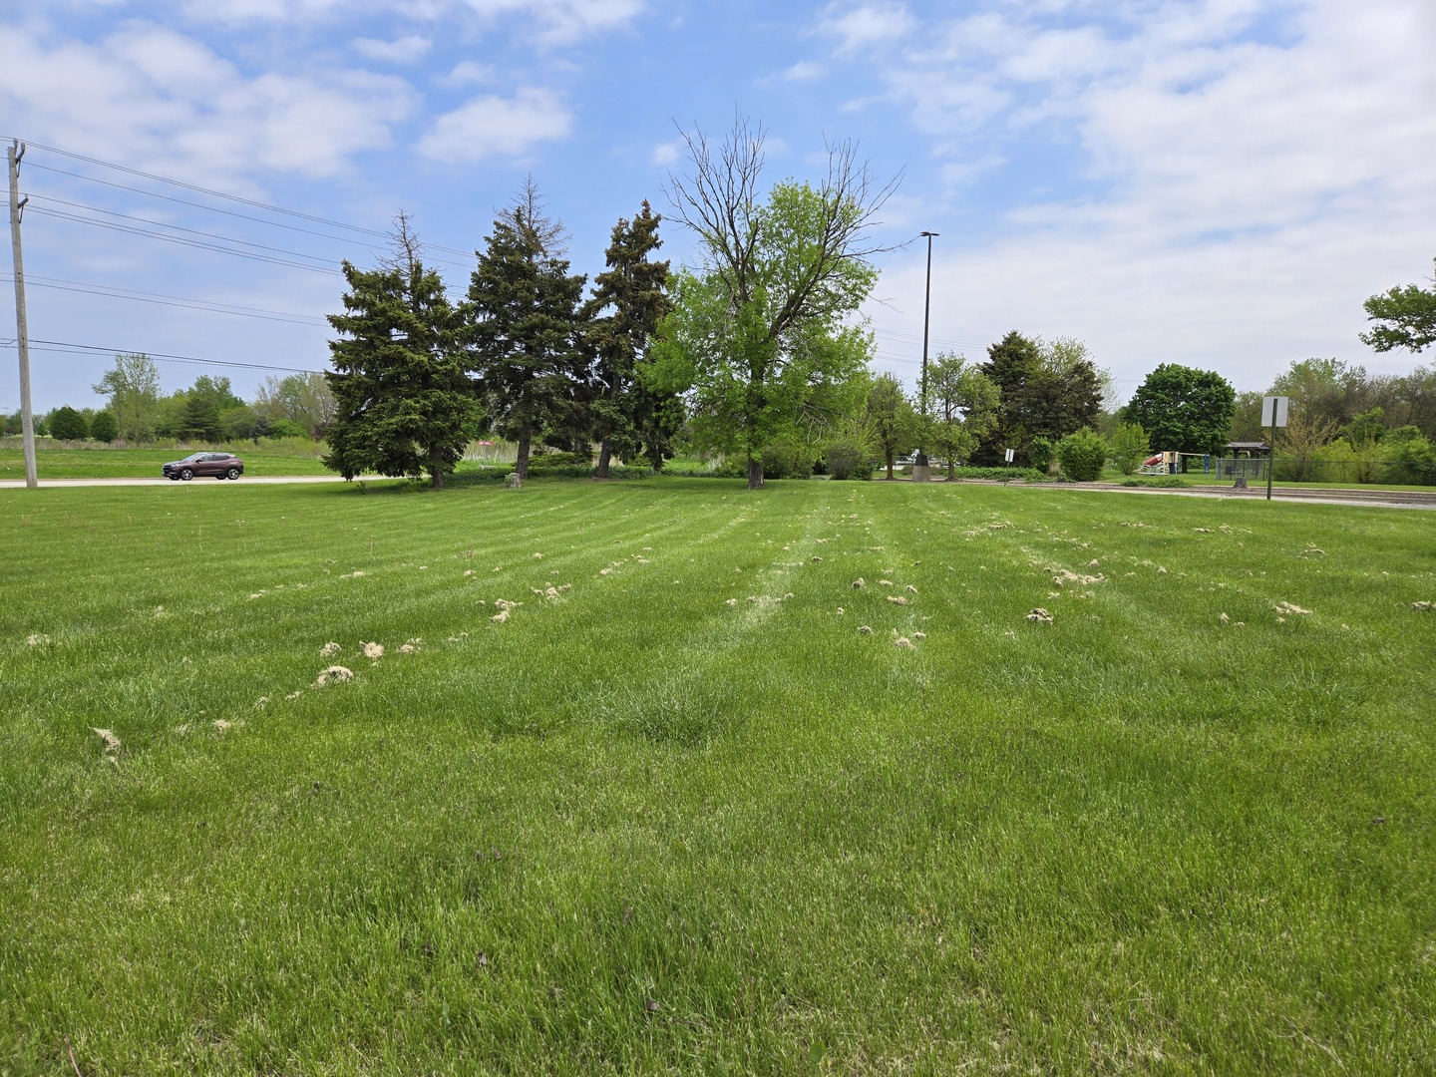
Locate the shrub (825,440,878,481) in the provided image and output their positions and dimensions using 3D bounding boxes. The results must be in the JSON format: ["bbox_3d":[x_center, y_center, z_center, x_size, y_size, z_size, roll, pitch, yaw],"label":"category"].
[{"bbox_3d":[7.197,-4.232,51.896,2.800,2.140,2.600,1,6,8],"label":"shrub"}]

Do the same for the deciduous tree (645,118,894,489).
[{"bbox_3d":[1.917,-8.721,35.839,9.230,13.690,8.800,1,6,0],"label":"deciduous tree"}]

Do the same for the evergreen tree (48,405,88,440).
[{"bbox_3d":[-91.793,-16.195,134.745,4.900,5.273,4.900,-3,7,-34],"label":"evergreen tree"}]

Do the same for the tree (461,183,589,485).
[{"bbox_3d":[-10.651,-11.241,52.227,6.700,15.952,6.700,0,6,-11],"label":"tree"}]

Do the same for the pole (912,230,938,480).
[{"bbox_3d":[8.617,-7.460,39.507,0.950,10.220,0.800,1,6,0],"label":"pole"}]

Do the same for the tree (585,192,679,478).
[{"bbox_3d":[-5.304,-11.229,54.250,5.600,15.483,5.600,0,6,-6],"label":"tree"}]

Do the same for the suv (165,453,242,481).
[{"bbox_3d":[-30.308,-4.275,56.222,1.820,1.620,4.380,5,7,39],"label":"suv"}]

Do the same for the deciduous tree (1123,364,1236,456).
[{"bbox_3d":[39.731,-10.188,81.557,8.900,9.138,8.900,3,6,26],"label":"deciduous tree"}]

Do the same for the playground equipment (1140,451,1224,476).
[{"bbox_3d":[33.962,-5.506,69.913,5.900,1.800,3.200,-1,6,-18],"label":"playground equipment"}]

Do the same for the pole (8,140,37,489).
[{"bbox_3d":[-30.941,-9.857,42.464,2.400,15.194,0.500,5,7,39],"label":"pole"}]

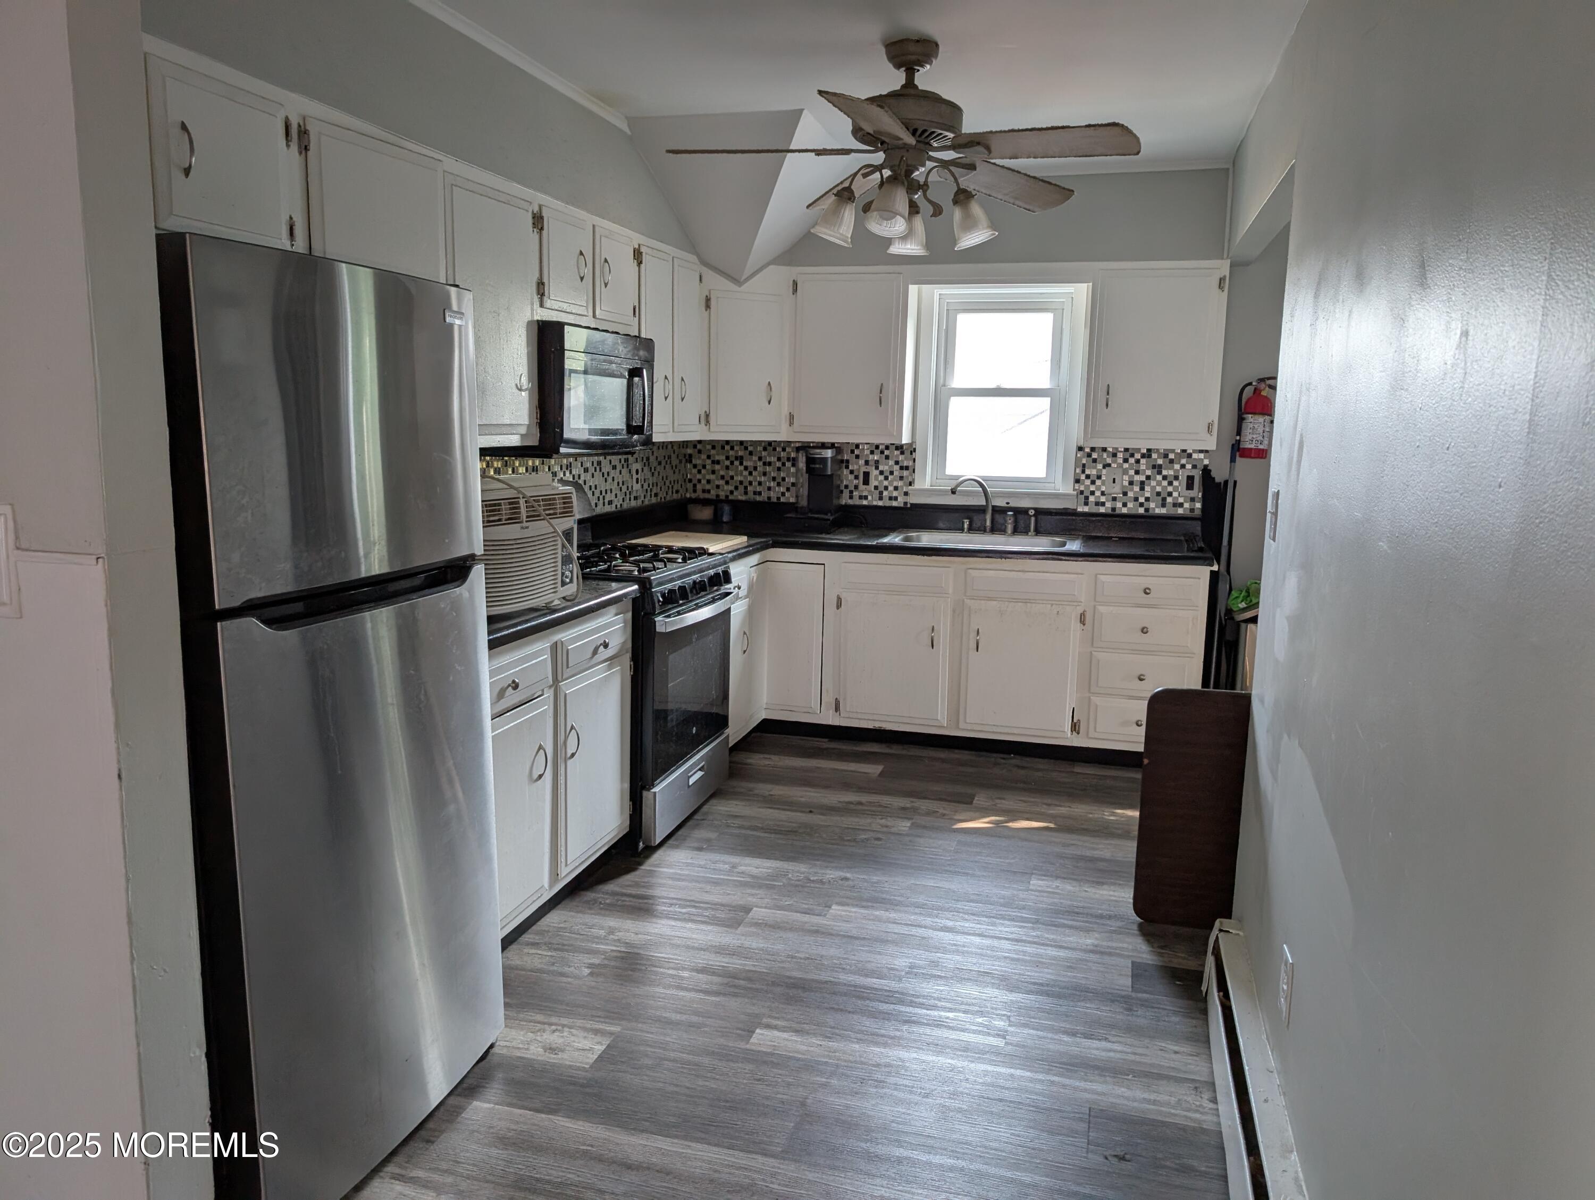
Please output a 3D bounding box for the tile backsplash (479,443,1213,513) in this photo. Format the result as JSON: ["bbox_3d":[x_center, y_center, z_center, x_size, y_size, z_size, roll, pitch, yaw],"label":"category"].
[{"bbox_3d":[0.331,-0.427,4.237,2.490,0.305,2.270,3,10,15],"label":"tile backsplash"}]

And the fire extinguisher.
[{"bbox_3d":[2.005,-0.800,4.847,0.175,0.370,0.140,3,10,15],"label":"fire extinguisher"}]

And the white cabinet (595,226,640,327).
[{"bbox_3d":[-0.796,-1.175,4.067,0.320,0.320,0.400,3,10,15],"label":"white cabinet"}]

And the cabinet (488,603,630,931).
[{"bbox_3d":[-0.964,0.441,3.238,0.620,0.785,0.990,3,10,15],"label":"cabinet"}]

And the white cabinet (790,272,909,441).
[{"bbox_3d":[0.273,-1.132,5.201,0.539,0.765,0.325,3,10,15],"label":"white cabinet"}]

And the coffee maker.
[{"bbox_3d":[0.088,-0.530,5.330,0.220,0.400,0.270,3,10,15],"label":"coffee maker"}]

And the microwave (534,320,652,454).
[{"bbox_3d":[-0.825,-0.745,3.939,0.412,0.406,0.757,3,10,15],"label":"microwave"}]

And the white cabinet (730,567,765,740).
[{"bbox_3d":[-0.518,0.190,4.822,0.620,0.780,0.580,3,10,15],"label":"white cabinet"}]

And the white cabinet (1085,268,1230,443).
[{"bbox_3d":[1.560,-1.054,4.850,0.544,0.763,0.325,3,10,15],"label":"white cabinet"}]

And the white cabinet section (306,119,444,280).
[{"bbox_3d":[-1.186,-0.981,2.813,0.330,0.345,0.540,3,9,16],"label":"white cabinet section"}]

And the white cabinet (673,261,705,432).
[{"bbox_3d":[-0.611,-1.083,4.768,0.320,0.725,0.325,3,10,15],"label":"white cabinet"}]

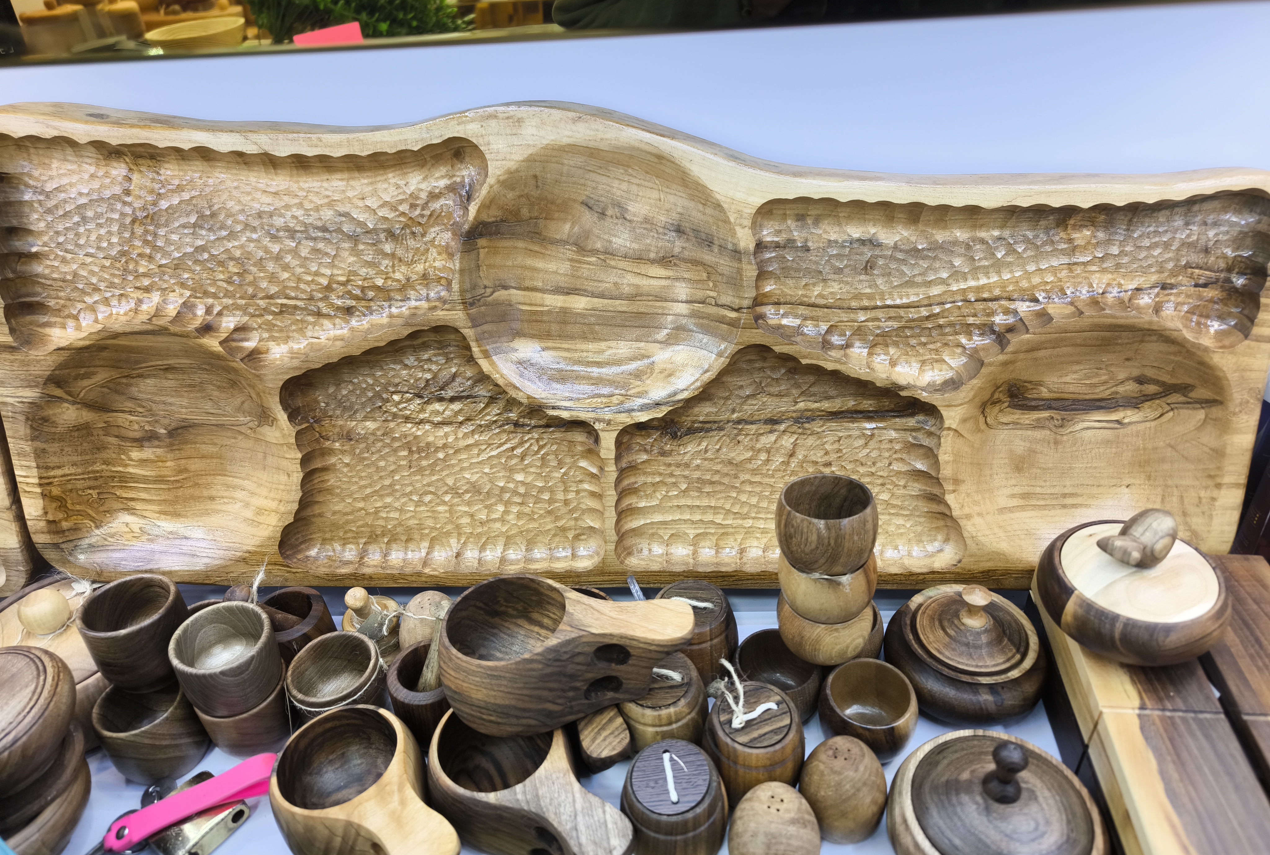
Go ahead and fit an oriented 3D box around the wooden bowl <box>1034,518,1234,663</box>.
[{"bbox_3d":[0.301,0.103,0.539,0.106,0.052,0.106,-1,35,3],"label":"wooden bowl"}]

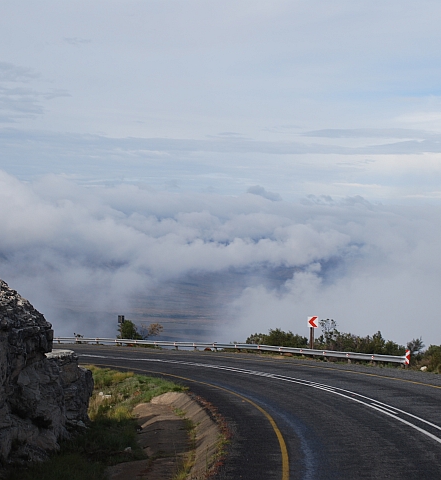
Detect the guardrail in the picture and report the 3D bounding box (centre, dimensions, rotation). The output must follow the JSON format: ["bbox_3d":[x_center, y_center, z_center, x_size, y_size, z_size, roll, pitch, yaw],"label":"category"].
[{"bbox_3d":[-1.600,7.600,91.500,3.300,0.780,61.500,0,-3,-23],"label":"guardrail"}]

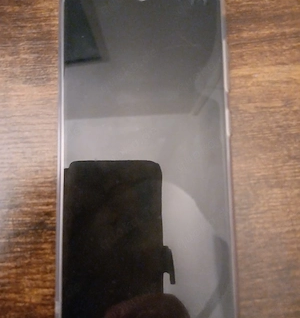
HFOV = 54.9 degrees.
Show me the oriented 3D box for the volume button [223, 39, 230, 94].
[{"bbox_3d":[0.035,-0.042,0.132,0.002,0.003,0.024,-1,85,0],"label":"volume button"}]

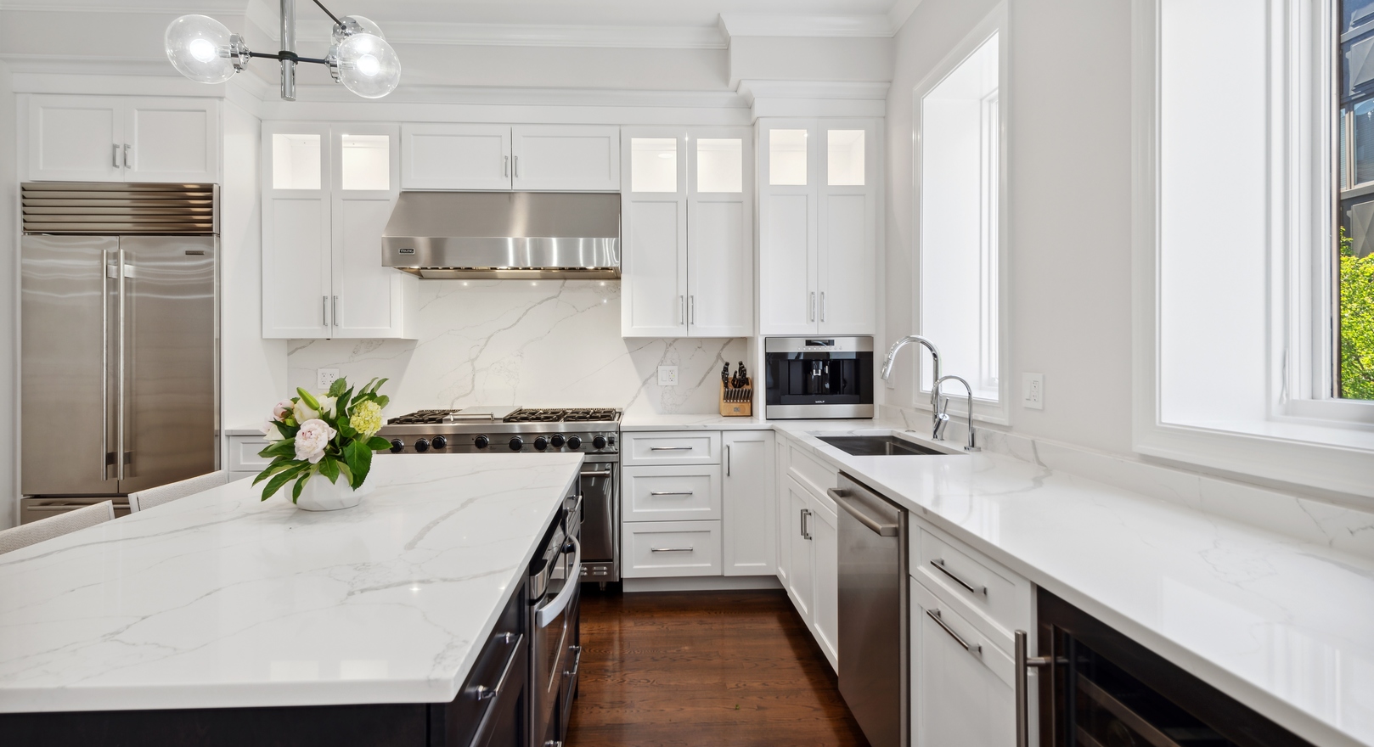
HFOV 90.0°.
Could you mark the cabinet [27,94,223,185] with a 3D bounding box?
[{"bbox_3d":[-2.815,-1.171,3.714,0.911,0.426,0.610,0,1,-3],"label":"cabinet"}]

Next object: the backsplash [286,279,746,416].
[{"bbox_3d":[-0.999,-0.159,4.185,2.756,0.823,0.025,0,1,-4],"label":"backsplash"}]

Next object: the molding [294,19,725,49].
[{"bbox_3d":[-0.974,-1.802,3.653,2.395,0.085,0.085,0,1,-3],"label":"molding"}]

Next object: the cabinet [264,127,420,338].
[{"bbox_3d":[-1.967,-0.796,3.948,0.741,1.198,0.322,0,1,-4],"label":"cabinet"}]

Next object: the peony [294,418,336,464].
[{"bbox_3d":[-0.914,0.166,1.688,0.100,0.100,0.090,0,1,-4],"label":"peony"}]

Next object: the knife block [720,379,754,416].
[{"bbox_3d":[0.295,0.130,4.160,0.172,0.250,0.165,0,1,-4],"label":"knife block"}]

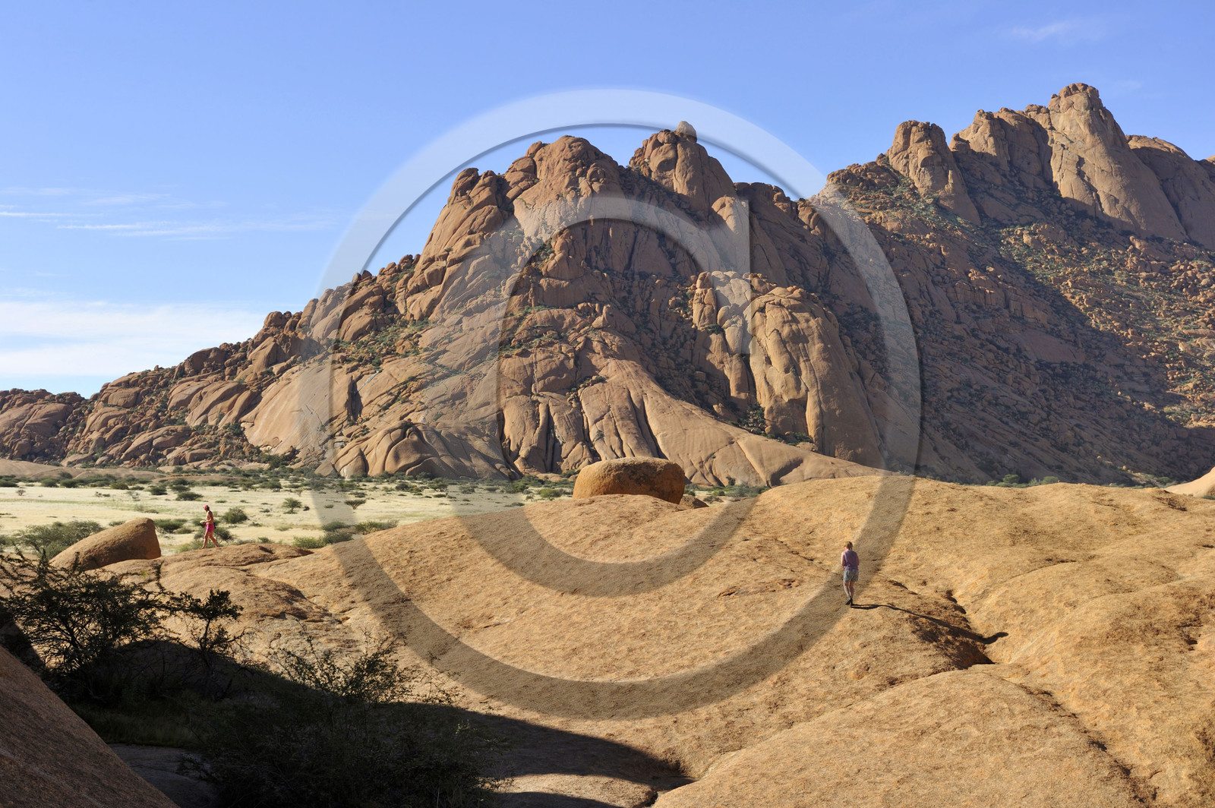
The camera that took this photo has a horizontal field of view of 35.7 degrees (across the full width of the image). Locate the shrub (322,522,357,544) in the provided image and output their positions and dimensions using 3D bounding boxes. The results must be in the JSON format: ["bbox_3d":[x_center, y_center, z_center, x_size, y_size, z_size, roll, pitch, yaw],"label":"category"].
[{"bbox_3d":[-19.138,9.228,135.000,2.500,1.600,2.300,0,-1,0],"label":"shrub"}]

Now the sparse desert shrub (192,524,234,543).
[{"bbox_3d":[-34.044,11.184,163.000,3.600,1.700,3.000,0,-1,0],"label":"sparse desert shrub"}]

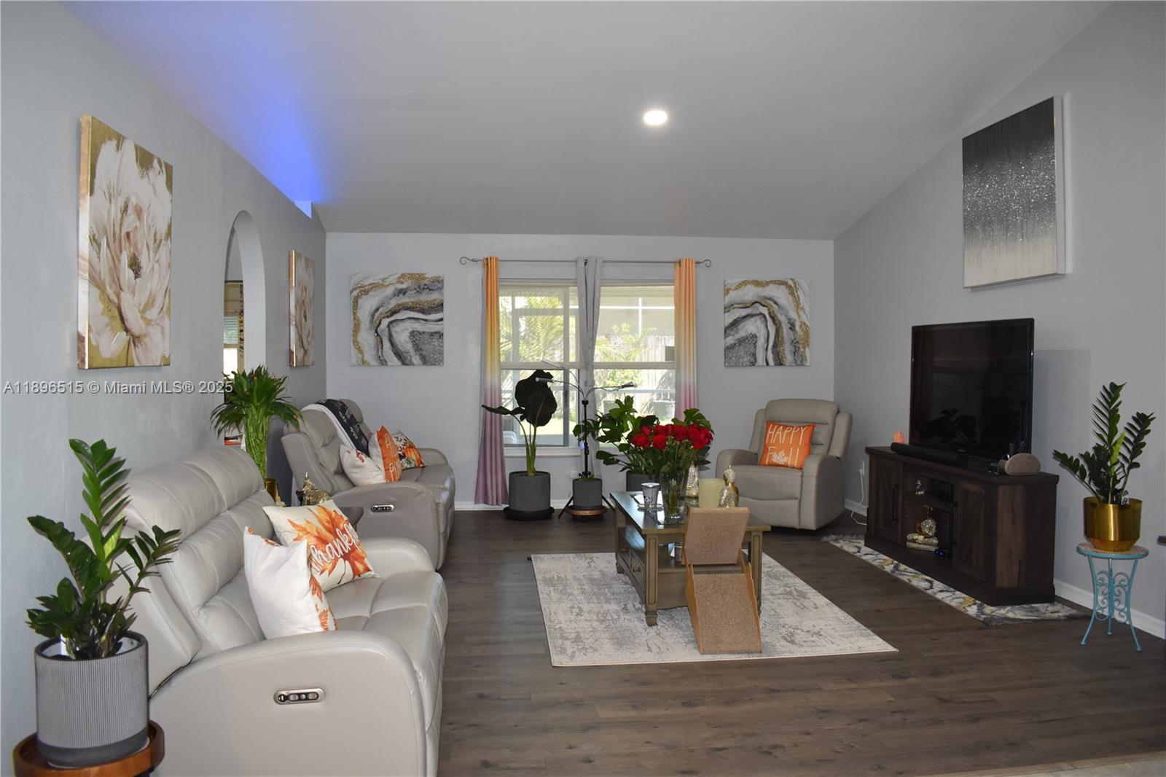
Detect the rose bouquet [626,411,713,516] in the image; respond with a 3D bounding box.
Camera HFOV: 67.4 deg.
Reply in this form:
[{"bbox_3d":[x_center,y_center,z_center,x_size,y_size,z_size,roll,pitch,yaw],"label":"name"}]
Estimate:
[{"bbox_3d":[0.447,0.423,4.676,0.450,0.565,0.410,0,2,-7],"label":"rose bouquet"}]

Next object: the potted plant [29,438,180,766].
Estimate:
[{"bbox_3d":[-1.155,0.507,2.107,0.338,0.769,0.304,0,2,-6],"label":"potted plant"}]

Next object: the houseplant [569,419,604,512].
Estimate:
[{"bbox_3d":[0.042,0.644,7.267,0.315,0.729,0.299,0,2,-6],"label":"houseplant"}]

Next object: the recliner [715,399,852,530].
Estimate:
[{"bbox_3d":[1.703,0.603,7.470,0.880,1.030,0.980,1,2,32],"label":"recliner"}]

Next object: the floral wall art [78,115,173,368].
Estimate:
[{"bbox_3d":[-1.774,-0.523,3.433,0.034,0.879,0.787,0,2,-6],"label":"floral wall art"}]

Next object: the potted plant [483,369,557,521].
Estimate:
[{"bbox_3d":[-0.555,0.467,7.657,0.630,1.290,0.500,0,2,-7],"label":"potted plant"}]

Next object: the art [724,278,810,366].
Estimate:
[{"bbox_3d":[1.719,-0.612,8.145,0.810,0.815,0.035,0,2,-7],"label":"art"}]

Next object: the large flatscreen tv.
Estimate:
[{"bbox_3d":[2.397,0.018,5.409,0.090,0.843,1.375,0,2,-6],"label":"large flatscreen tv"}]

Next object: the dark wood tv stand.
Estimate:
[{"bbox_3d":[2.353,0.821,5.643,0.410,0.715,1.625,0,2,-7],"label":"dark wood tv stand"}]

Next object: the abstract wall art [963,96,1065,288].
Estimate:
[{"bbox_3d":[2.666,-1.188,5.495,0.043,1.020,0.960,0,2,-7],"label":"abstract wall art"}]

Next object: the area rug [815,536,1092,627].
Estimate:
[{"bbox_3d":[2.199,1.148,5.462,0.630,0.012,2.190,0,2,-6],"label":"area rug"}]

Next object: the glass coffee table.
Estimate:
[{"bbox_3d":[0.564,0.945,5.065,0.670,0.505,1.230,0,2,-7],"label":"glass coffee table"}]

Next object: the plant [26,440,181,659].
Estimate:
[{"bbox_3d":[-1.152,0.380,2.103,0.340,0.515,0.306,0,2,-6],"label":"plant"}]

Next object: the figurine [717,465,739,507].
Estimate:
[{"bbox_3d":[0.823,0.559,5.032,0.140,0.260,0.115,-2,3,-44],"label":"figurine"}]

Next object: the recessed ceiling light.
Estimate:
[{"bbox_3d":[0.462,-1.728,5.582,0.170,0.030,0.170,0,-9,-6],"label":"recessed ceiling light"}]

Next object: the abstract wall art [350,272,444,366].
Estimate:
[{"bbox_3d":[-1.613,-0.593,7.611,0.795,0.805,0.036,0,2,-6],"label":"abstract wall art"}]

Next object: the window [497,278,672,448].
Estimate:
[{"bbox_3d":[0.013,-0.210,8.024,1.690,1.520,0.100,0,2,-7],"label":"window"}]

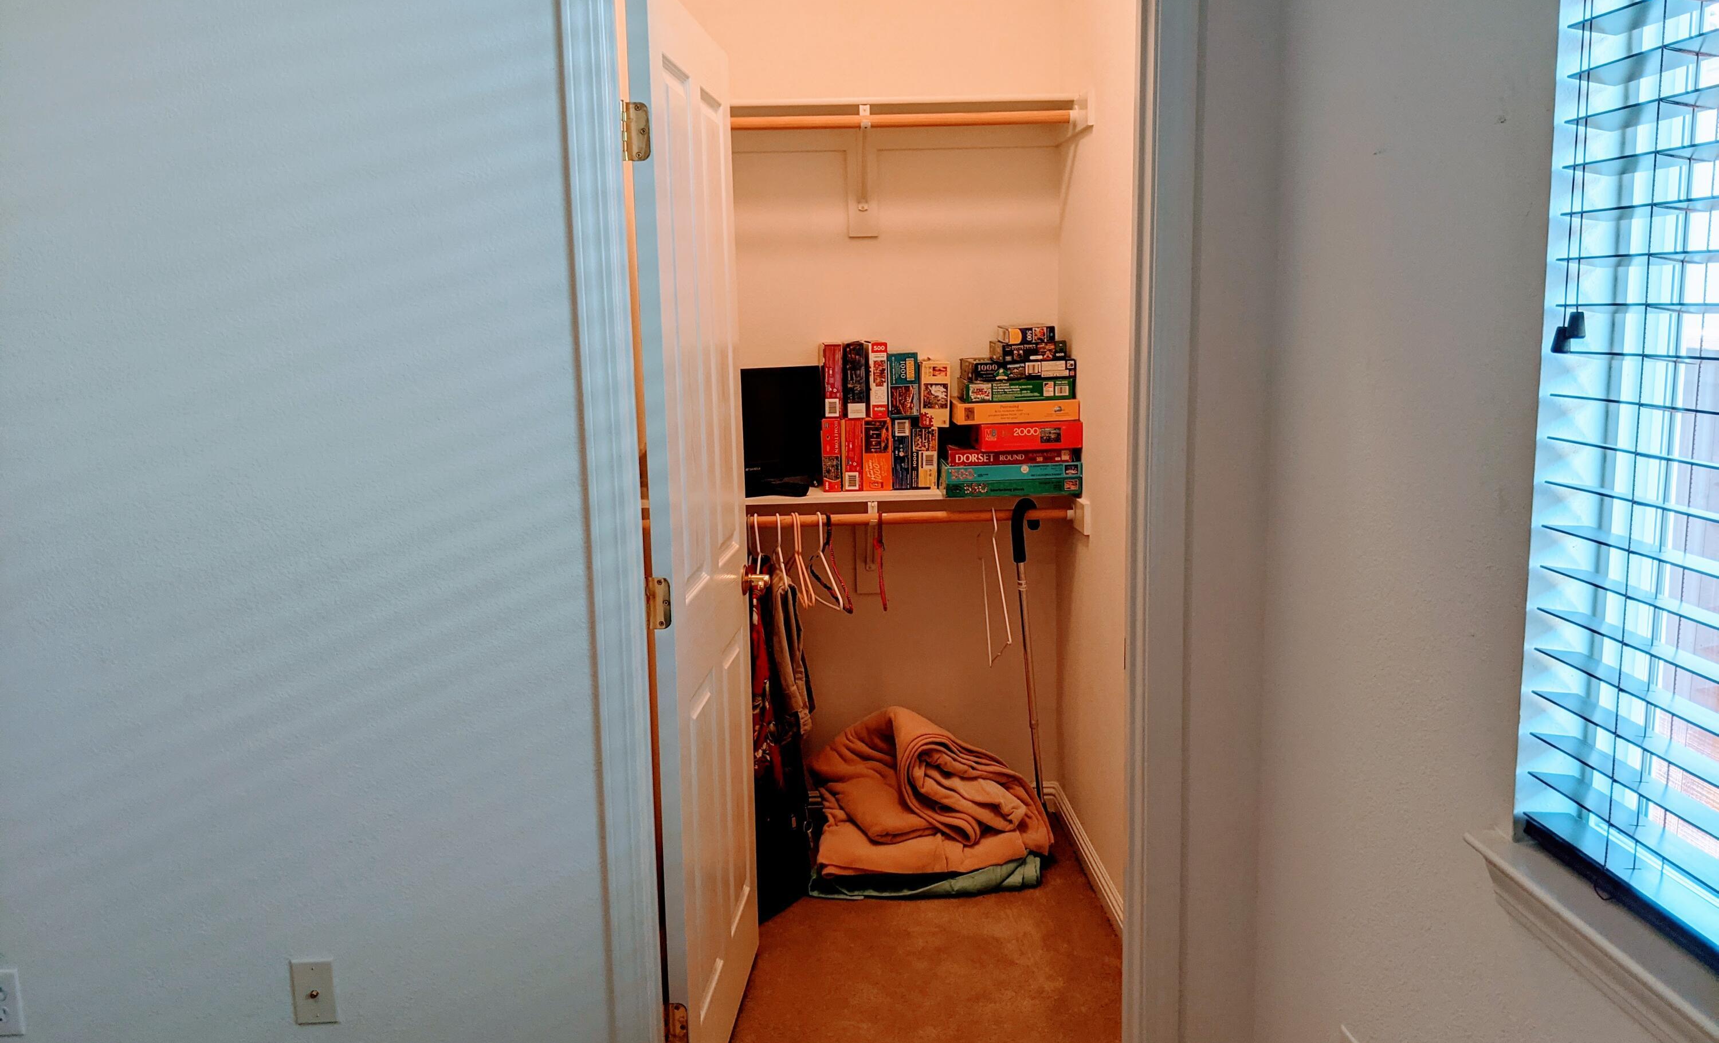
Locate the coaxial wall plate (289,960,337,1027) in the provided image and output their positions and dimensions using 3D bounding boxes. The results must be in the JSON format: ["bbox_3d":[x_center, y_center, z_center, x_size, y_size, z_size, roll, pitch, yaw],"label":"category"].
[{"bbox_3d":[-0.898,0.775,2.210,0.070,0.115,0.013,-1,9,-2],"label":"coaxial wall plate"}]

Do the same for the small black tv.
[{"bbox_3d":[-0.303,-0.242,3.603,0.430,0.337,0.165,-6,10,-27],"label":"small black tv"}]

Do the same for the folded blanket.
[{"bbox_3d":[0.185,0.696,3.674,0.635,0.385,0.410,-1,9,-2],"label":"folded blanket"}]

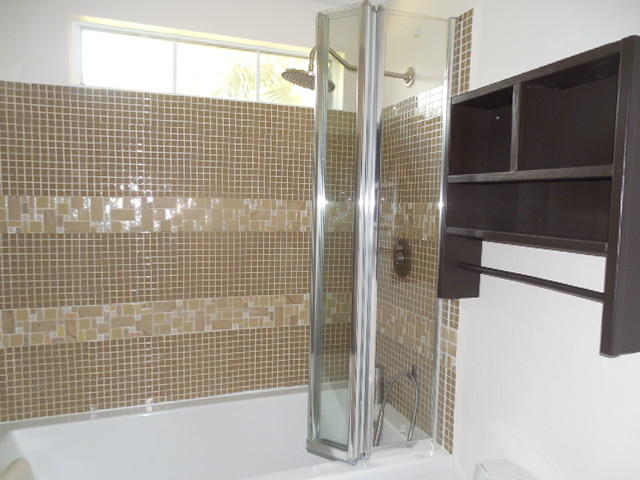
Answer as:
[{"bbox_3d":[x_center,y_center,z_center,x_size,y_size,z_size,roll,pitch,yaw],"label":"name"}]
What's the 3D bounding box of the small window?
[{"bbox_3d":[-0.466,-0.748,2.072,1.131,0.266,0.100,-1,5,-20],"label":"small window"}]

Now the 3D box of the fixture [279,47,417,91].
[{"bbox_3d":[0.114,-0.668,1.818,0.545,0.165,0.217,-1,5,-20],"label":"fixture"}]

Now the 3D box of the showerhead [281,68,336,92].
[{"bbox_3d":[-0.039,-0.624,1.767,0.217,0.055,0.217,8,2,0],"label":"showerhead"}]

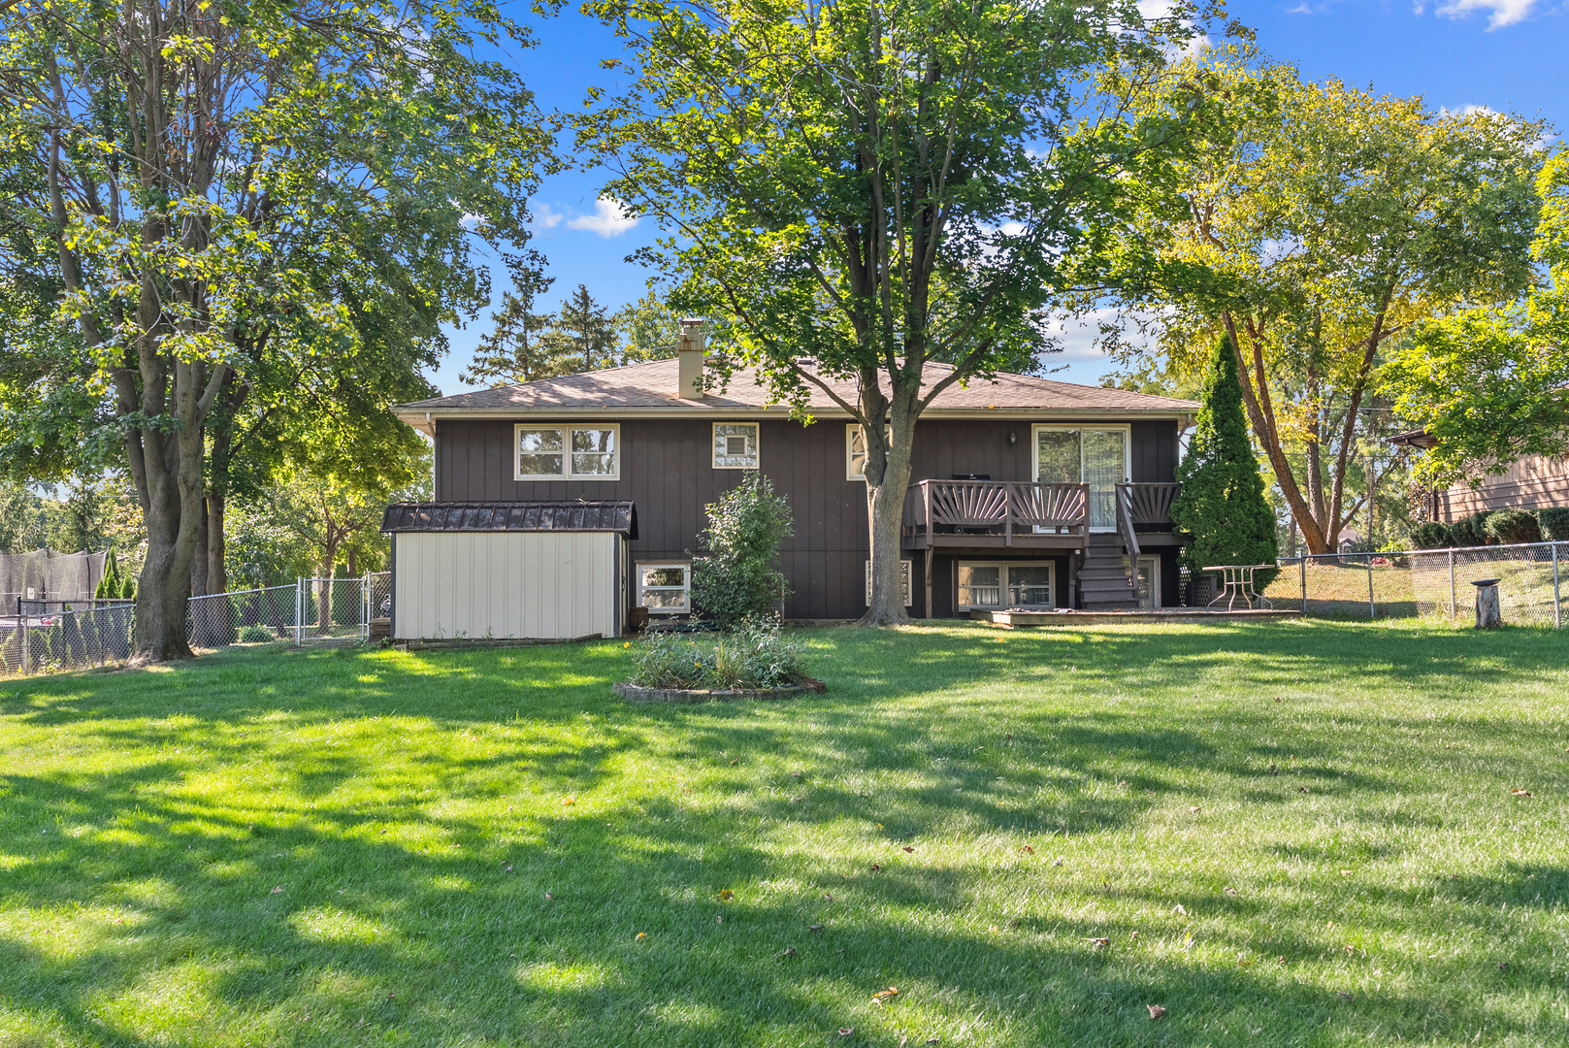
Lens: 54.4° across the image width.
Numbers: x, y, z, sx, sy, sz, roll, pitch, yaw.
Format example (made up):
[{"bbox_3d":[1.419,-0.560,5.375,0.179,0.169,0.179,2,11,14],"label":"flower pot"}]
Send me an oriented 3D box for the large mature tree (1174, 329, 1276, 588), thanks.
[{"bbox_3d":[8.000,-0.976,27.900,1.920,4.950,1.900,0,-2,-3],"label":"large mature tree"}]

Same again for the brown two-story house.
[{"bbox_3d":[0.300,-0.861,32.900,15.300,5.760,10.500,0,-2,-3],"label":"brown two-story house"}]

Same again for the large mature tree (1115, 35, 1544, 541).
[{"bbox_3d":[12.400,-4.997,35.000,10.000,11.750,9.600,0,-2,-3],"label":"large mature tree"}]

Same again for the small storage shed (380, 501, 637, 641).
[{"bbox_3d":[-4.580,0.772,26.200,4.020,2.300,3.100,0,-2,-3],"label":"small storage shed"}]

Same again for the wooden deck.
[{"bbox_3d":[6.050,1.644,27.250,5.400,0.210,3.000,0,-2,-3],"label":"wooden deck"}]

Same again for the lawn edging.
[{"bbox_3d":[-0.600,1.488,14.100,1.950,0.120,1.650,0,-2,-3],"label":"lawn edging"}]

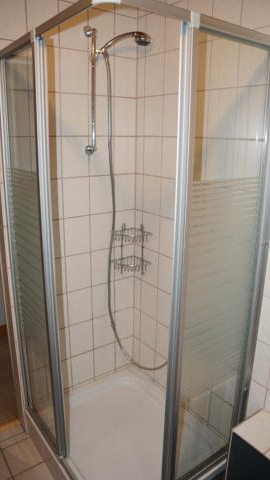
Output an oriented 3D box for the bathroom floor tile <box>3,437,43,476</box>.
[{"bbox_3d":[-0.588,1.127,1.874,0.165,0.010,0.193,-10,19,-35],"label":"bathroom floor tile"}]

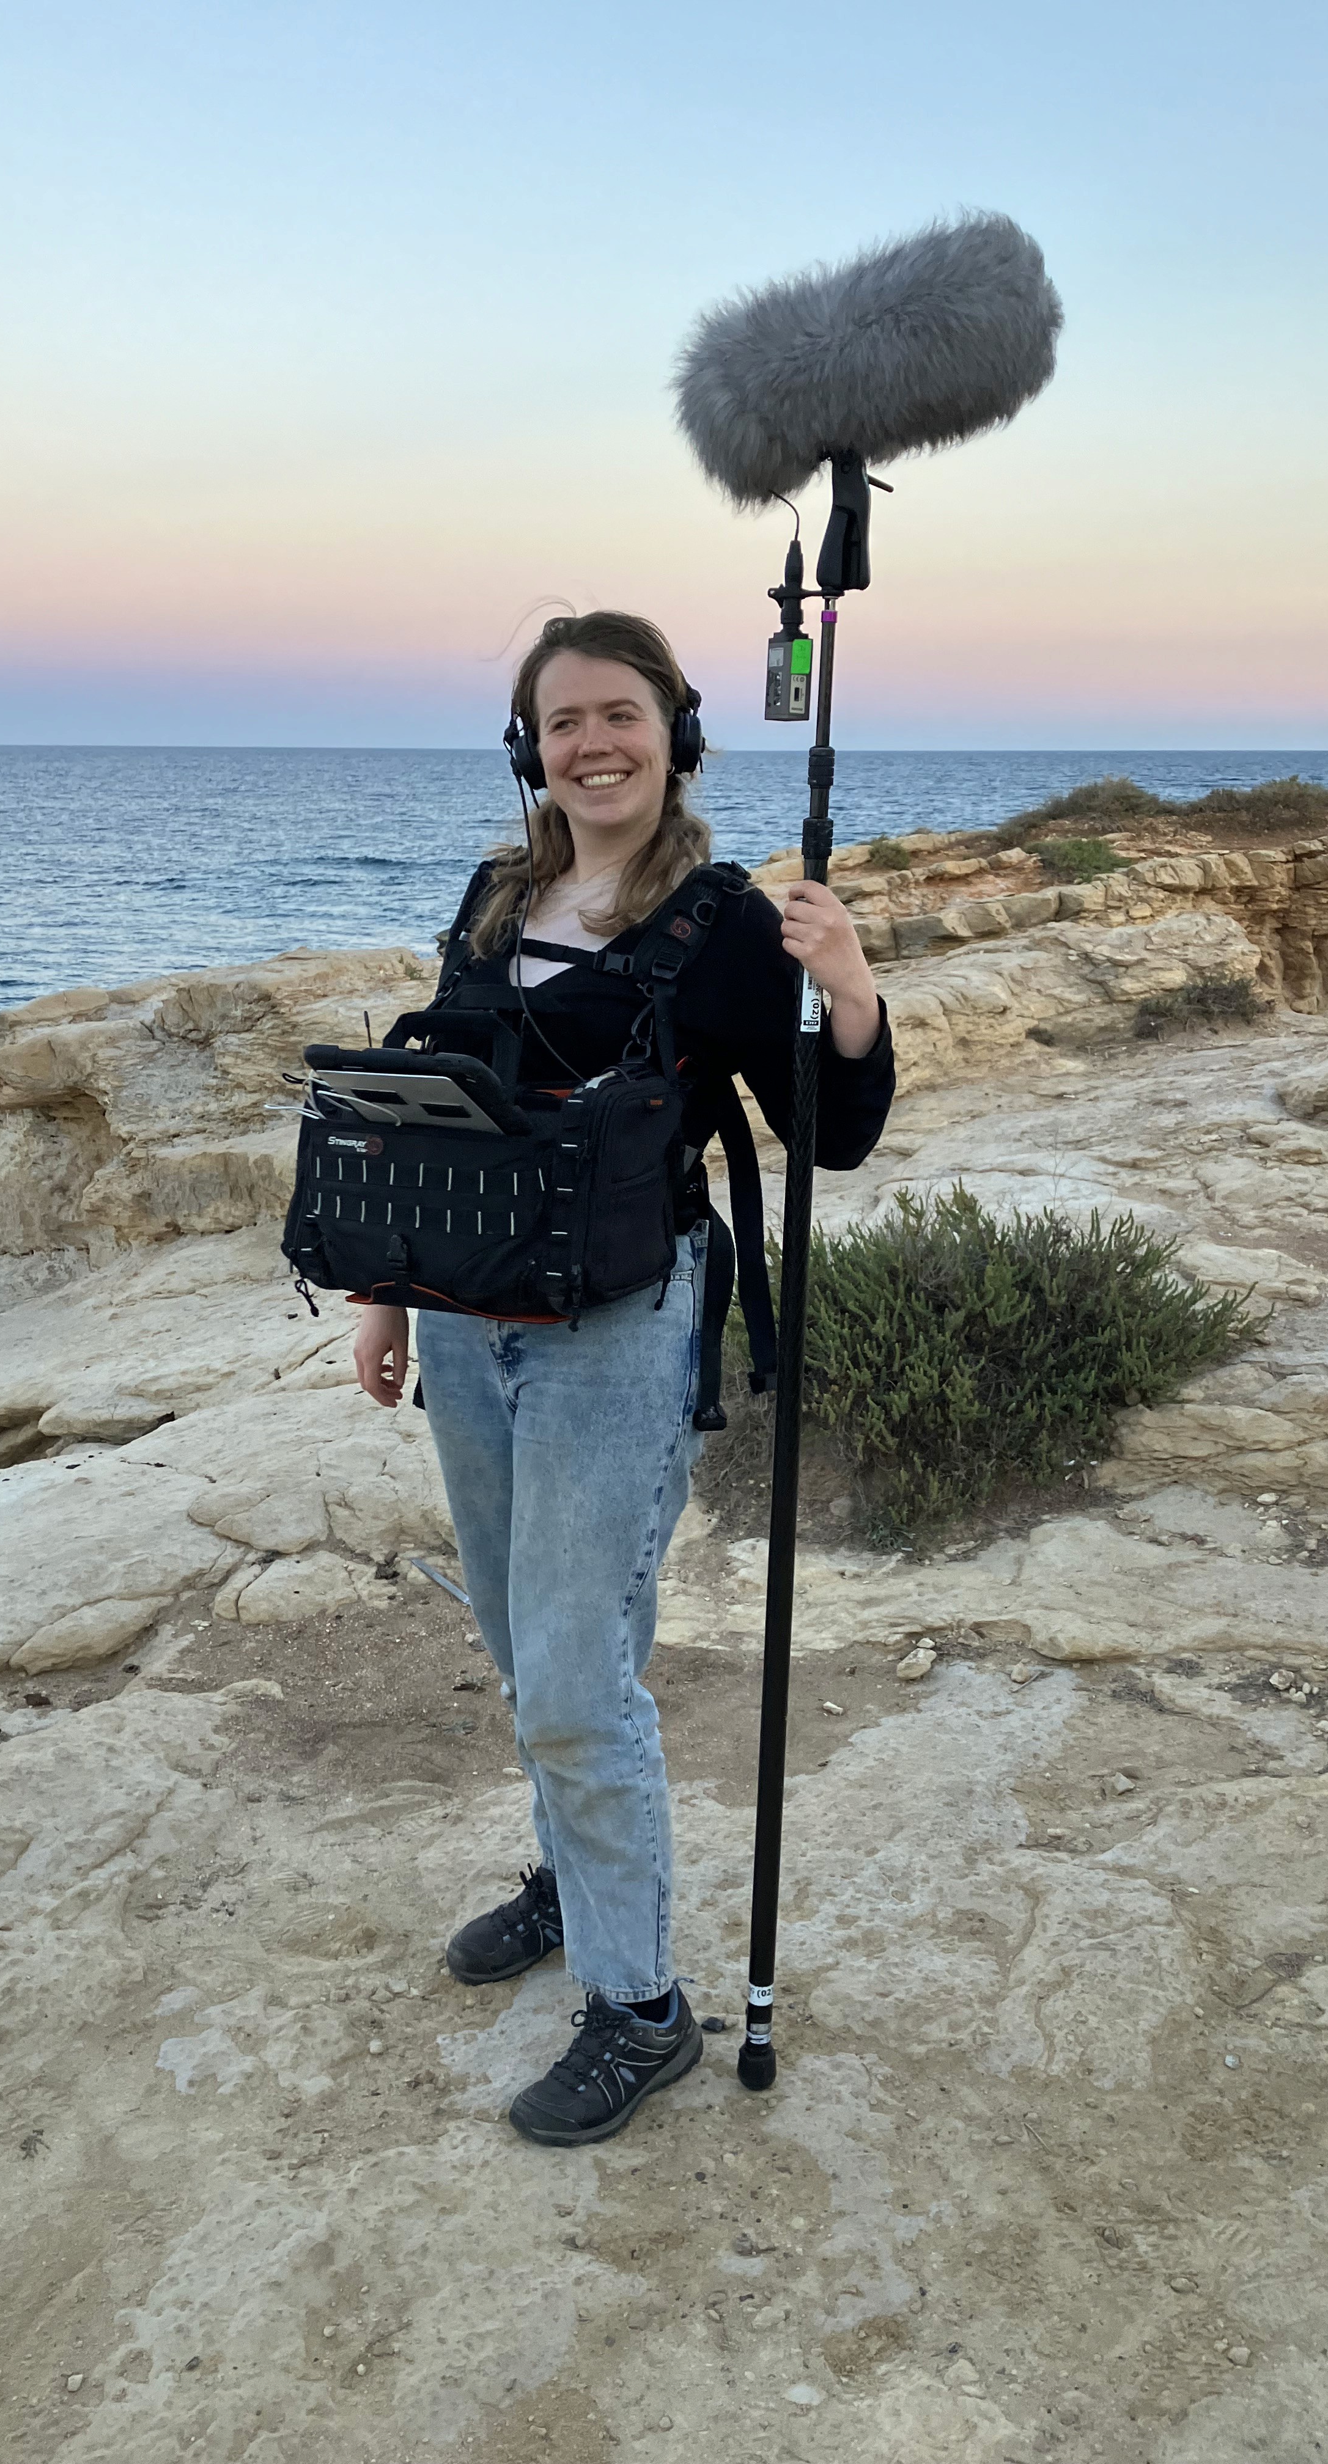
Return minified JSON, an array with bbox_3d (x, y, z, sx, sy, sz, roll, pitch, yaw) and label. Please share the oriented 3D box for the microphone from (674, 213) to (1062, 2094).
[{"bbox_3d":[0.190,0.029,2.116,0.390,2.030,0.200,2,14,6],"label":"microphone"}]

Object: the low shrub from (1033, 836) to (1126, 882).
[{"bbox_3d":[2.921,-2.616,14.000,0.640,0.310,0.500,2,14,8],"label":"low shrub"}]

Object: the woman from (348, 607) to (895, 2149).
[{"bbox_3d":[-0.046,0.176,2.245,0.640,1.680,0.420,11,17,37],"label":"woman"}]

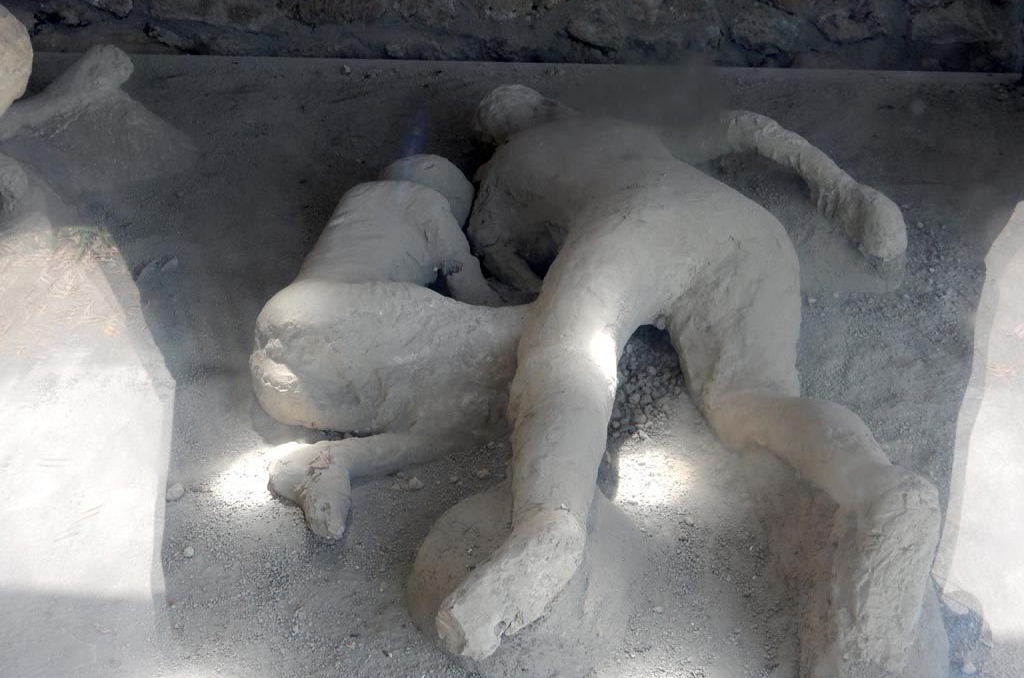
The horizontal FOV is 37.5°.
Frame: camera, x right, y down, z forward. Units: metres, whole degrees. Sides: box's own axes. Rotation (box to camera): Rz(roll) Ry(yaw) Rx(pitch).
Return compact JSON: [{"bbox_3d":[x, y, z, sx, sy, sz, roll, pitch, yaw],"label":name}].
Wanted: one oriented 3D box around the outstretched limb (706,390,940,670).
[{"bbox_3d":[0.434,0.207,2.094,0.170,0.210,0.570,-10,33,-15],"label":"outstretched limb"}]

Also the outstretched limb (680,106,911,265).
[{"bbox_3d":[0.551,-0.309,2.905,0.449,0.215,0.201,13,34,20],"label":"outstretched limb"}]

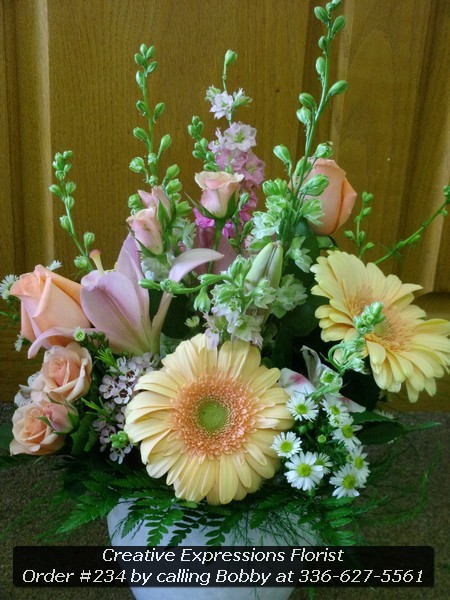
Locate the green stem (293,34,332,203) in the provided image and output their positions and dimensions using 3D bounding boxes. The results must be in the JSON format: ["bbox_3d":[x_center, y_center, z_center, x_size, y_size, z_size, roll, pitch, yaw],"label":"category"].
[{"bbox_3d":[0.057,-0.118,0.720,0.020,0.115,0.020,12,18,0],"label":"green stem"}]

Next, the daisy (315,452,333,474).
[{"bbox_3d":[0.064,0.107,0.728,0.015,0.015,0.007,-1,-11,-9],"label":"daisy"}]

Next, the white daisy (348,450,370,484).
[{"bbox_3d":[0.088,0.110,0.725,0.019,0.021,0.010,-17,-3,-32],"label":"white daisy"}]

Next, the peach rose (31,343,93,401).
[{"bbox_3d":[-0.109,0.049,0.745,0.039,0.039,0.036,13,-16,22],"label":"peach rose"}]

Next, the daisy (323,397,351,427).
[{"bbox_3d":[0.073,0.073,0.725,0.019,0.019,0.009,-2,-14,-9],"label":"daisy"}]

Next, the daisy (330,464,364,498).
[{"bbox_3d":[0.080,0.118,0.720,0.022,0.022,0.009,-4,-11,-13],"label":"daisy"}]

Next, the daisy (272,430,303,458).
[{"bbox_3d":[0.041,0.094,0.720,0.020,0.009,0.019,9,71,11],"label":"daisy"}]

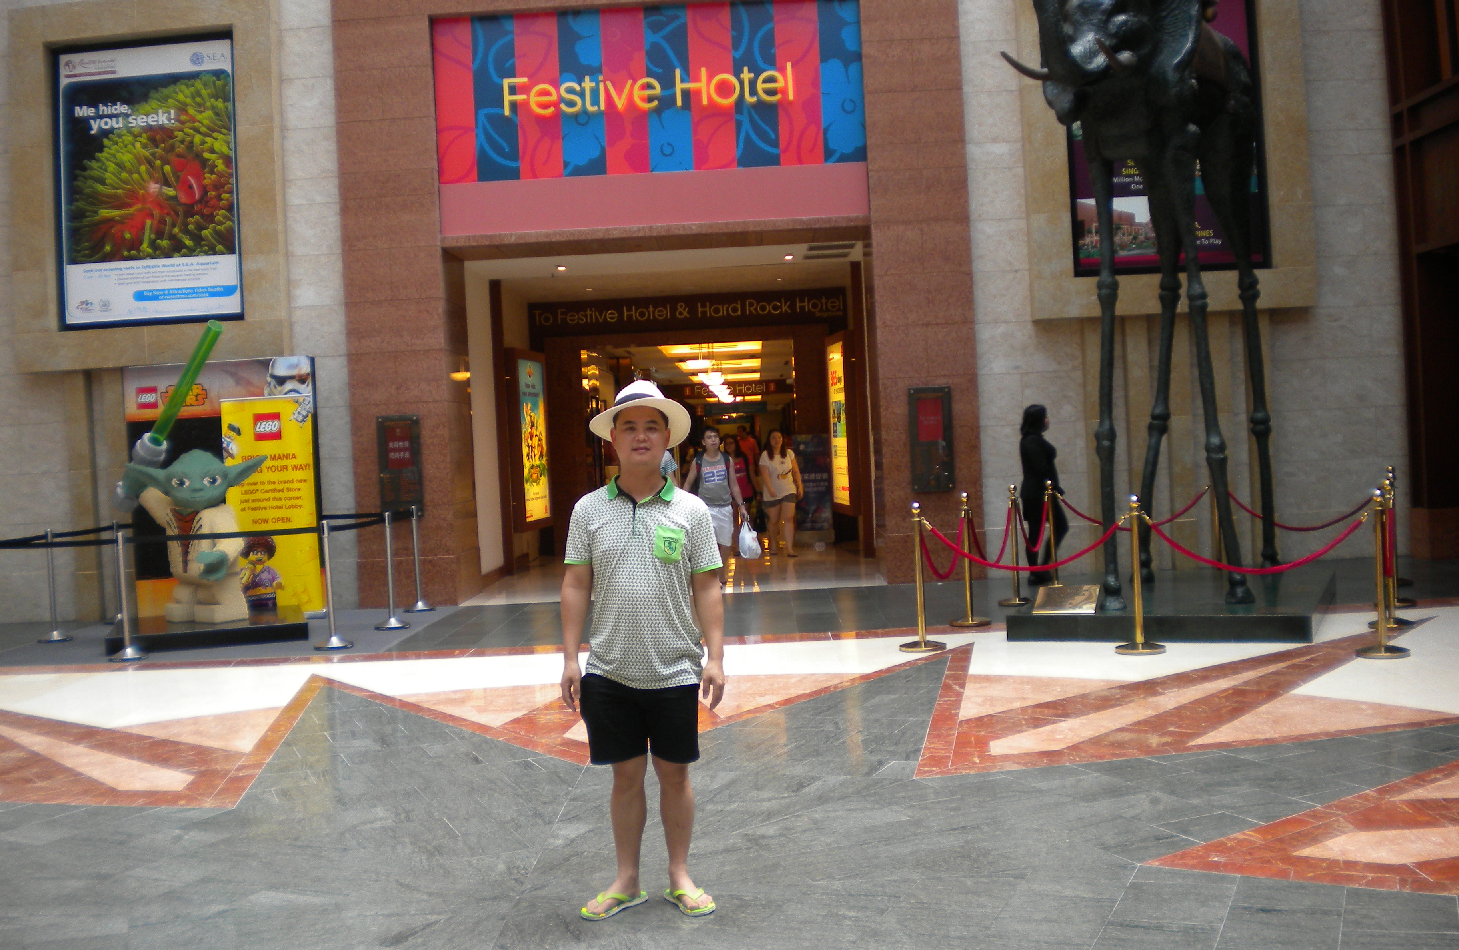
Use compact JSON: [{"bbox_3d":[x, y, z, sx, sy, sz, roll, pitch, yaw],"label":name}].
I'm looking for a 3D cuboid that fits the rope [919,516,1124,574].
[{"bbox_3d":[1.914,0.457,9.629,1.299,0.354,0.050,-2,1,24],"label":"rope"}]

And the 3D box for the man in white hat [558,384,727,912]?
[{"bbox_3d":[-0.282,0.548,4.772,0.530,1.706,0.360,-3,1,0],"label":"man in white hat"}]

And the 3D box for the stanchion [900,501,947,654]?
[{"bbox_3d":[1.305,0.689,10.105,0.325,1.005,0.325,-3,1,0],"label":"stanchion"}]

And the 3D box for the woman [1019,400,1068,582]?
[{"bbox_3d":[2.979,0.179,13.971,0.440,1.692,0.460,-3,1,-6],"label":"woman"}]

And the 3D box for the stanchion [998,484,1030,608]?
[{"bbox_3d":[2.389,0.585,12.403,0.310,1.005,0.310,-3,1,0],"label":"stanchion"}]

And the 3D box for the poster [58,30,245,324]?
[{"bbox_3d":[-5.707,-2.876,14.511,1.772,2.758,0.080,-3,1,3],"label":"poster"}]

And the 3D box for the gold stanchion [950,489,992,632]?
[{"bbox_3d":[1.816,0.636,11.212,0.320,1.005,0.320,-3,1,0],"label":"gold stanchion"}]

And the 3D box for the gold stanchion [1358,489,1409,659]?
[{"bbox_3d":[3.943,0.589,8.934,0.325,1.005,0.325,-3,1,0],"label":"gold stanchion"}]

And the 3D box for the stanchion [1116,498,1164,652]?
[{"bbox_3d":[2.585,0.627,9.342,0.325,0.986,0.325,-3,1,2],"label":"stanchion"}]

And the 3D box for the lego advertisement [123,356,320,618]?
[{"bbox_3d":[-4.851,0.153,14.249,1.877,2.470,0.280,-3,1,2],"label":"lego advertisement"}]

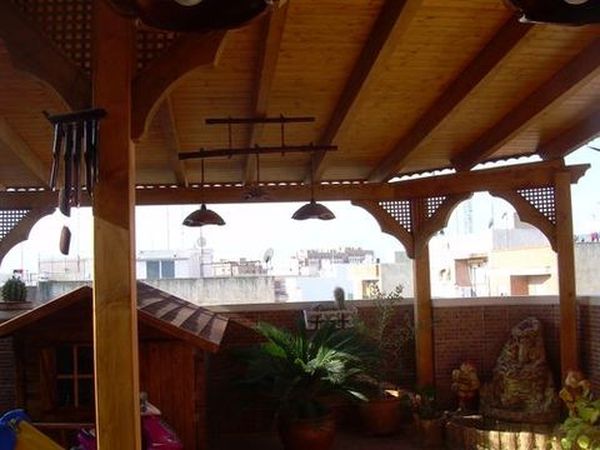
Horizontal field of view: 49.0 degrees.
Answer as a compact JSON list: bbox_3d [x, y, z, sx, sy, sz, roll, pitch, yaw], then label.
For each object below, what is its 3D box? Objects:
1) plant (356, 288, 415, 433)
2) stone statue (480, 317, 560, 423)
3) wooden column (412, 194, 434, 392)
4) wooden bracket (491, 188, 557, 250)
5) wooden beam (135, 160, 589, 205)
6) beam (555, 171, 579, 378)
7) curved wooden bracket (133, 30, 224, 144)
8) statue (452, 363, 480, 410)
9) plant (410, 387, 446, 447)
[{"bbox_3d":[0.802,1.257,6.250,0.500,1.360,0.500,-2,-4,0],"label":"plant"},{"bbox_3d":[2.025,1.327,6.050,0.680,0.930,0.480,-3,-4,20],"label":"stone statue"},{"bbox_3d":[1.158,0.797,6.200,0.130,2.120,0.130,-2,-4,0],"label":"wooden column"},{"bbox_3d":[1.944,-0.048,5.730,0.560,0.560,0.065,-4,-5,32],"label":"wooden bracket"},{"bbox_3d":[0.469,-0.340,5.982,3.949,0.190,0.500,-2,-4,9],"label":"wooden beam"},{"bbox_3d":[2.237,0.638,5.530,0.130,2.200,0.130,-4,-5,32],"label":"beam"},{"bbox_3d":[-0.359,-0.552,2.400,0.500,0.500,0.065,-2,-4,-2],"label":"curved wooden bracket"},{"bbox_3d":[1.570,1.532,6.250,0.270,0.440,0.240,-2,-4,8],"label":"statue"},{"bbox_3d":[1.161,1.739,5.950,0.290,0.490,0.290,-2,-4,0],"label":"plant"}]

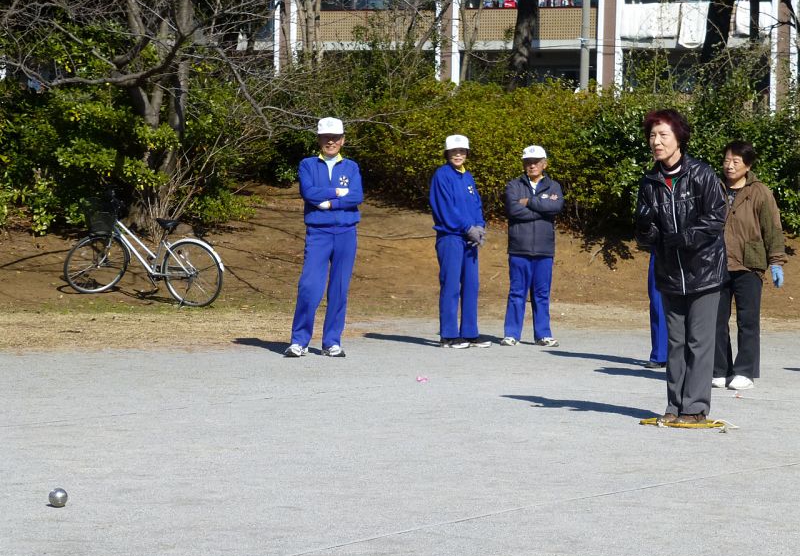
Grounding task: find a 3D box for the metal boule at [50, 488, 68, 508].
[{"bbox_3d":[-1.306,0.841,9.020,0.073,0.073,0.073,0,2,0],"label":"metal boule"}]

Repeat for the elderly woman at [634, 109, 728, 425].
[{"bbox_3d":[1.420,-0.063,11.850,0.500,1.560,0.460,1,3,36],"label":"elderly woman"}]

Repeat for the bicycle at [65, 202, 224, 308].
[{"bbox_3d":[-2.645,-0.259,24.400,1.780,1.020,0.560,6,7,27],"label":"bicycle"}]

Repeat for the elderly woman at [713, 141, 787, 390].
[{"bbox_3d":[2.140,-0.084,14.600,0.530,1.520,0.380,1,2,27],"label":"elderly woman"}]

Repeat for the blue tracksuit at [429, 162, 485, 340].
[{"bbox_3d":[0.434,-0.203,18.100,0.450,1.380,0.330,-1,2,-38],"label":"blue tracksuit"}]

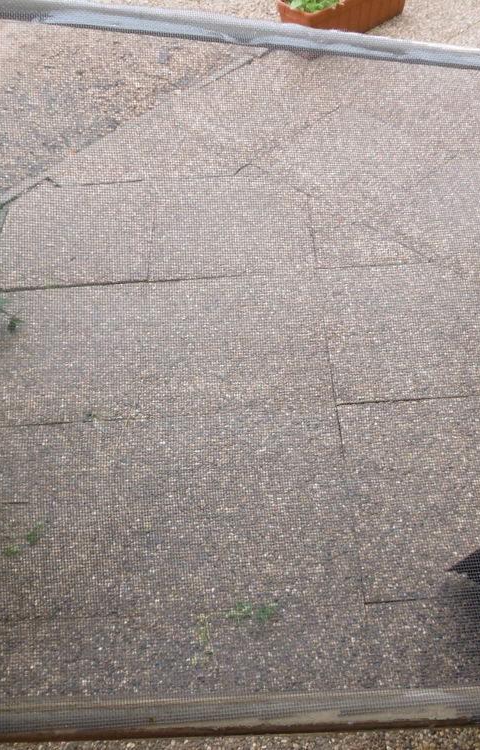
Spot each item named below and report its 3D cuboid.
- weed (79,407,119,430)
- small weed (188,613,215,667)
[{"bbox_3d":[-0.348,0.107,1.707,0.095,0.035,0.050,-6,51,0],"label":"weed"},{"bbox_3d":[-0.074,0.511,1.340,0.052,0.055,0.085,-6,51,0],"label":"small weed"}]

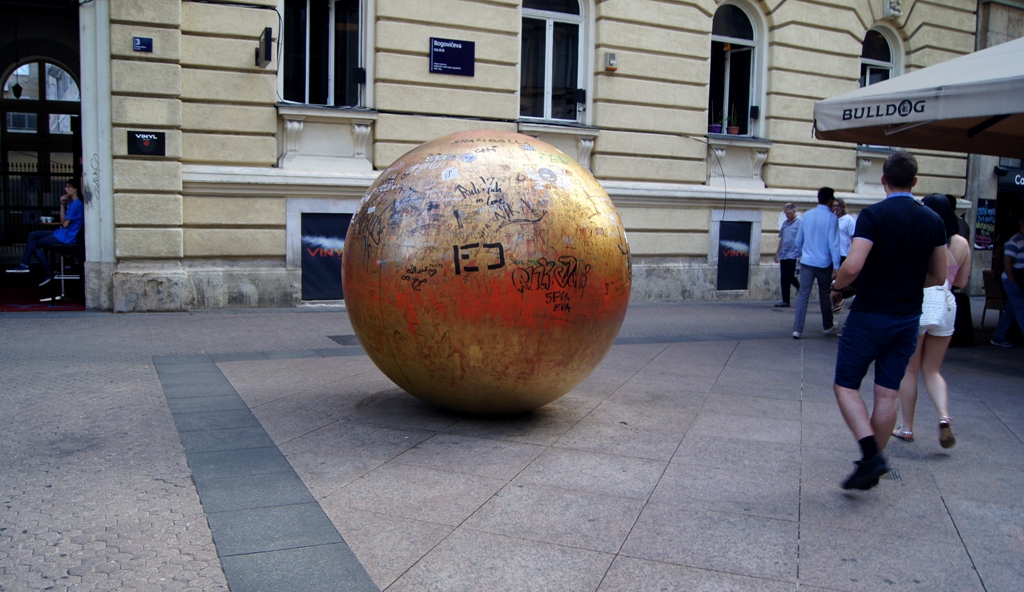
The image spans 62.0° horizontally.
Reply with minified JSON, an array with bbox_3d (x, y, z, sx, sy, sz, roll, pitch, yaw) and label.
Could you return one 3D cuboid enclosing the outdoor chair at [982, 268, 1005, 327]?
[{"bbox_3d":[7.130,0.060,12.219,0.560,0.880,0.460,-2,6,-28],"label":"outdoor chair"}]

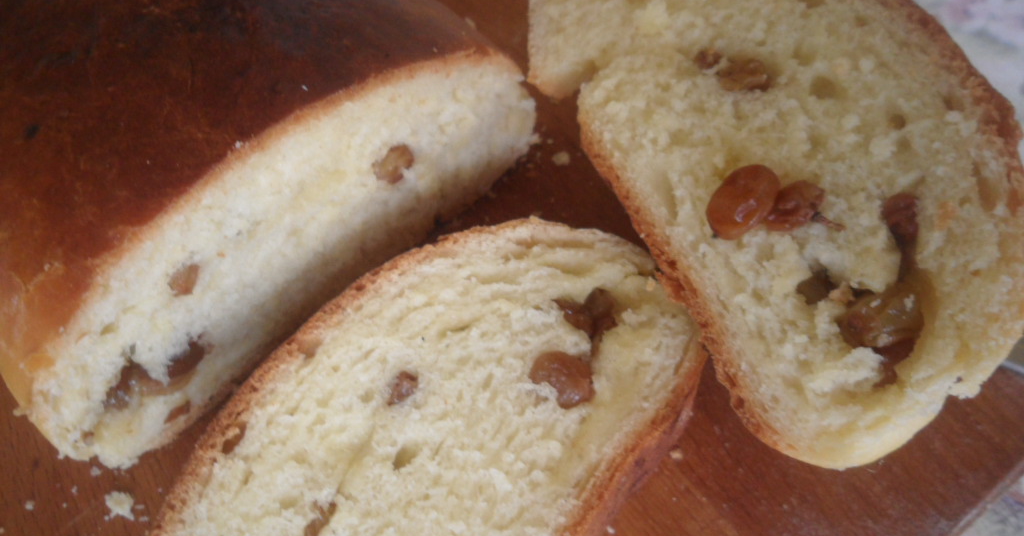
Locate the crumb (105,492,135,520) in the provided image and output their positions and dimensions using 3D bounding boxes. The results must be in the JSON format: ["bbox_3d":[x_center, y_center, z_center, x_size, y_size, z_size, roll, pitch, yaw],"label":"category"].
[{"bbox_3d":[-0.079,0.048,0.160,0.005,0.003,0.005,2,52,-7],"label":"crumb"}]

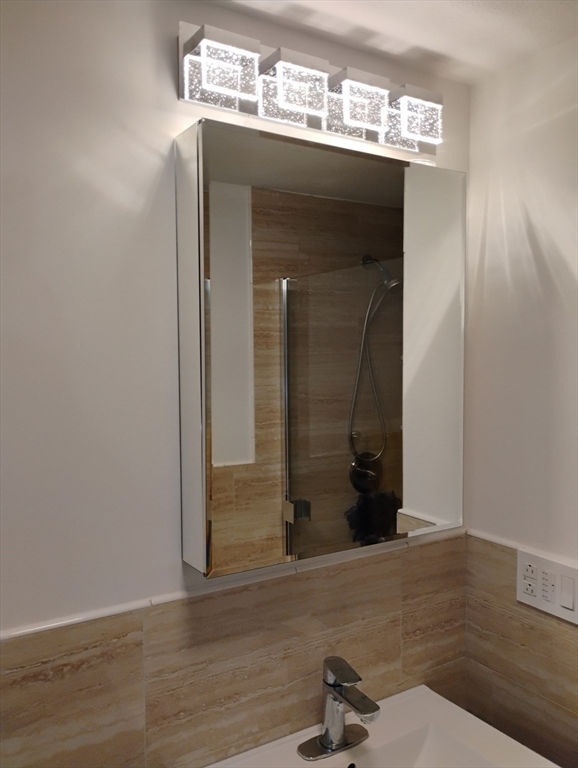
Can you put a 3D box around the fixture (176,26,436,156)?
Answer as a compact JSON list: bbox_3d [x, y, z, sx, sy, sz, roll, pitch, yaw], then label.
[{"bbox_3d":[0.081,-0.574,1.228,0.608,0.136,0.090,-2,3,-31],"label":"fixture"}]

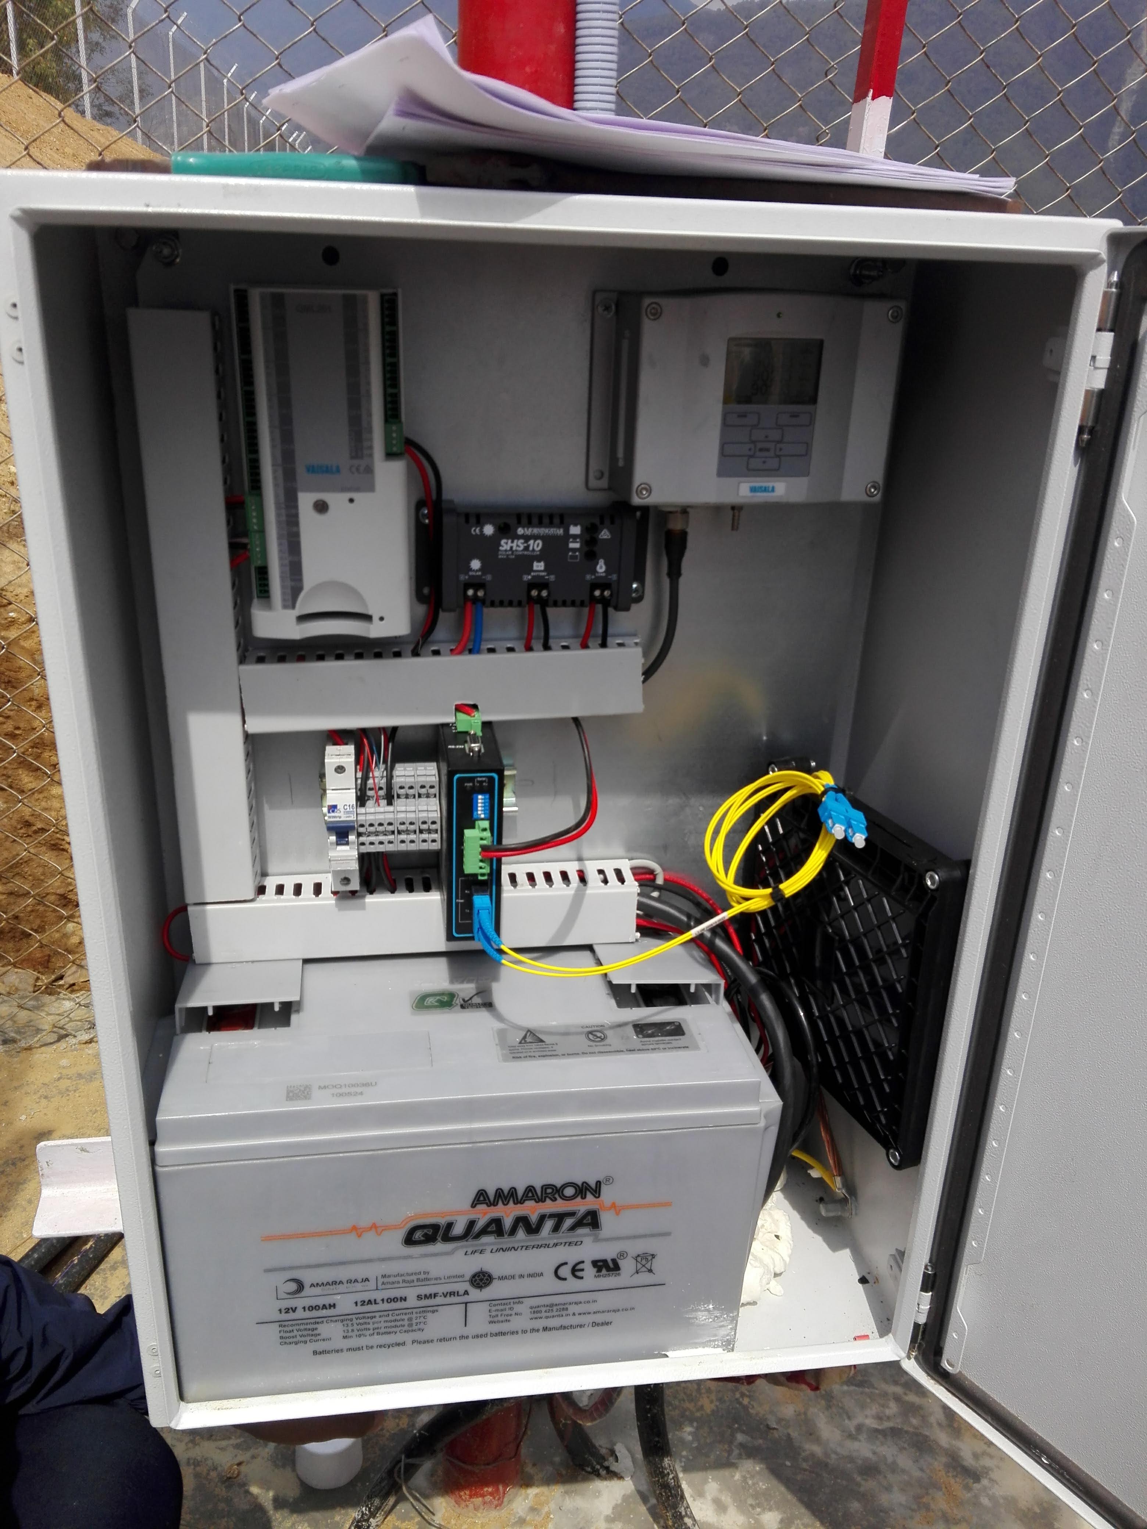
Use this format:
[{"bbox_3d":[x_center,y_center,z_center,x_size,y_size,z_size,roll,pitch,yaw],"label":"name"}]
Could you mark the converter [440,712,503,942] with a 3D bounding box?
[{"bbox_3d":[-0.068,0.044,0.791,0.035,0.120,0.082,-1,23,-8],"label":"converter"}]

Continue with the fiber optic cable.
[{"bbox_3d":[0.056,0.061,0.738,0.219,0.121,0.077,-1,23,-8],"label":"fiber optic cable"}]

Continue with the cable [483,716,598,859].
[{"bbox_3d":[-0.023,0.013,0.770,0.081,0.067,0.074,-1,22,-8],"label":"cable"}]

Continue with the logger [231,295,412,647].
[{"bbox_3d":[-0.146,-0.177,0.710,0.094,0.199,0.050,-1,23,-8],"label":"logger"}]

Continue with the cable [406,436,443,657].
[{"bbox_3d":[-0.091,-0.131,0.734,0.020,0.136,0.032,-1,23,-8],"label":"cable"}]

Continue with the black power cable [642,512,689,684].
[{"bbox_3d":[0.059,-0.105,0.761,0.020,0.117,0.036,-1,23,-8],"label":"black power cable"}]

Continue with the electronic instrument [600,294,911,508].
[{"bbox_3d":[0.104,-0.222,0.722,0.158,0.118,0.071,-1,22,-8],"label":"electronic instrument"}]

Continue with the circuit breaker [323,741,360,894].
[{"bbox_3d":[-0.151,0.036,0.784,0.018,0.091,0.073,-1,23,-8],"label":"circuit breaker"}]

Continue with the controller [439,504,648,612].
[{"bbox_3d":[-0.023,-0.132,0.763,0.149,0.068,0.035,-1,22,-8],"label":"controller"}]

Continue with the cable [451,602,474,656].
[{"bbox_3d":[-0.071,-0.087,0.759,0.014,0.039,0.010,-1,22,-8],"label":"cable"}]

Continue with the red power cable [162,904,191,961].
[{"bbox_3d":[-0.272,0.118,0.820,0.020,0.046,0.009,-1,22,-8],"label":"red power cable"}]

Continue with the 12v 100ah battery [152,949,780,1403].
[{"bbox_3d":[-0.078,0.272,0.847,0.399,0.240,0.174,-1,22,-8],"label":"12v 100ah battery"}]

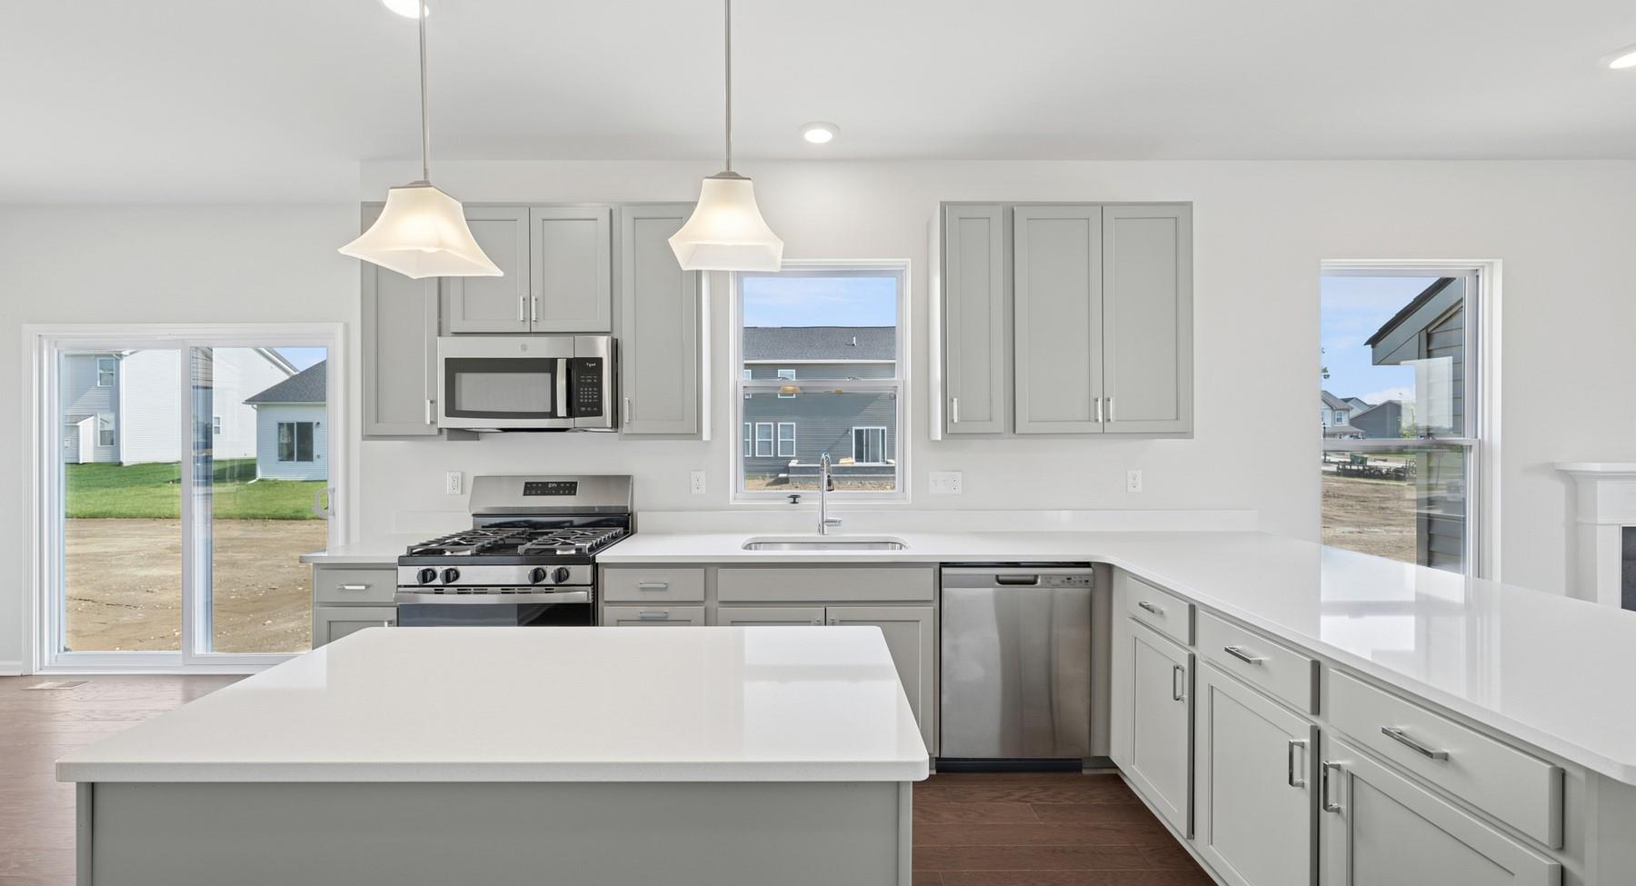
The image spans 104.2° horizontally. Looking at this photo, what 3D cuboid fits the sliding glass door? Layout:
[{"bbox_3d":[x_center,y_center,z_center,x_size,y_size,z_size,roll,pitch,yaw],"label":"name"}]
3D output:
[{"bbox_3d":[-3.682,0.344,3.787,1.768,2.014,0.130,0,0,0],"label":"sliding glass door"}]

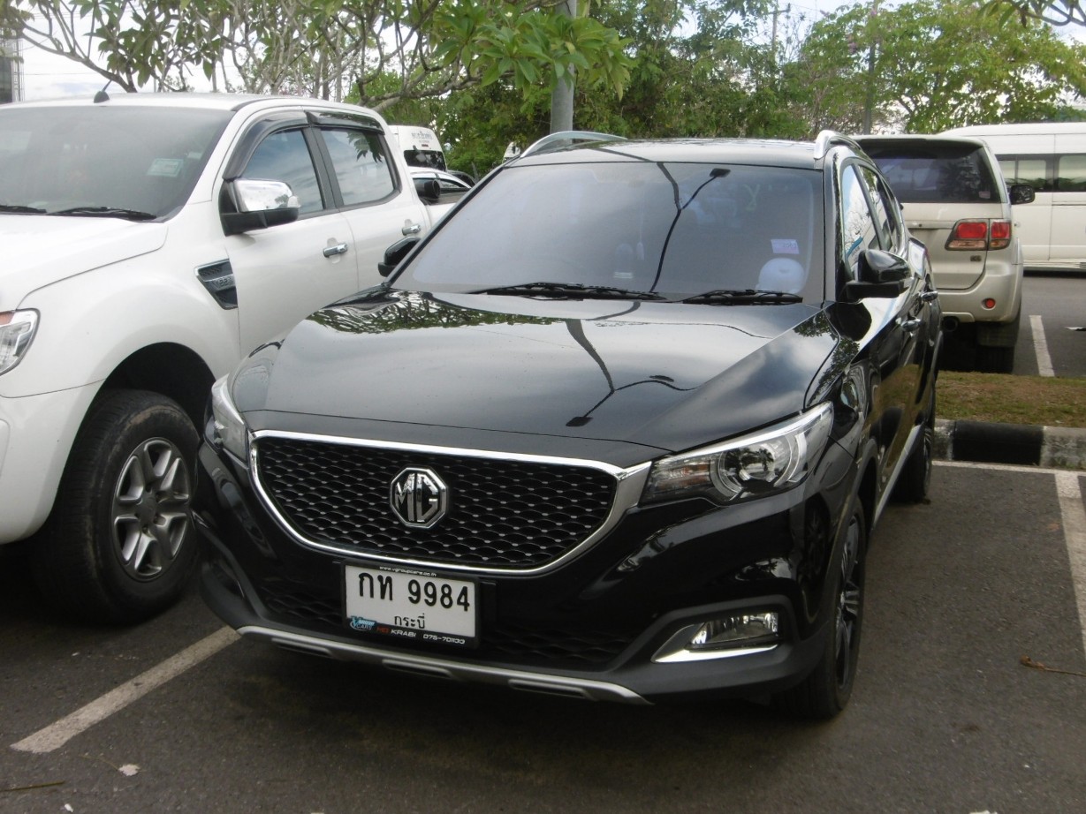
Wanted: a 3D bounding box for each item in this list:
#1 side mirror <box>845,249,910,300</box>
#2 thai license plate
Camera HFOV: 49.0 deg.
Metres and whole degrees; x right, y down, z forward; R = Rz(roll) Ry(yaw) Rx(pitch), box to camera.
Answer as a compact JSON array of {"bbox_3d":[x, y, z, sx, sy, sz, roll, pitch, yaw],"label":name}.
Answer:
[{"bbox_3d":[1.042,-0.410,3.674,0.210,0.165,0.155,4,11,22],"label":"side mirror"},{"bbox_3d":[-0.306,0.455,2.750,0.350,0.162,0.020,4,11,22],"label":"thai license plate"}]

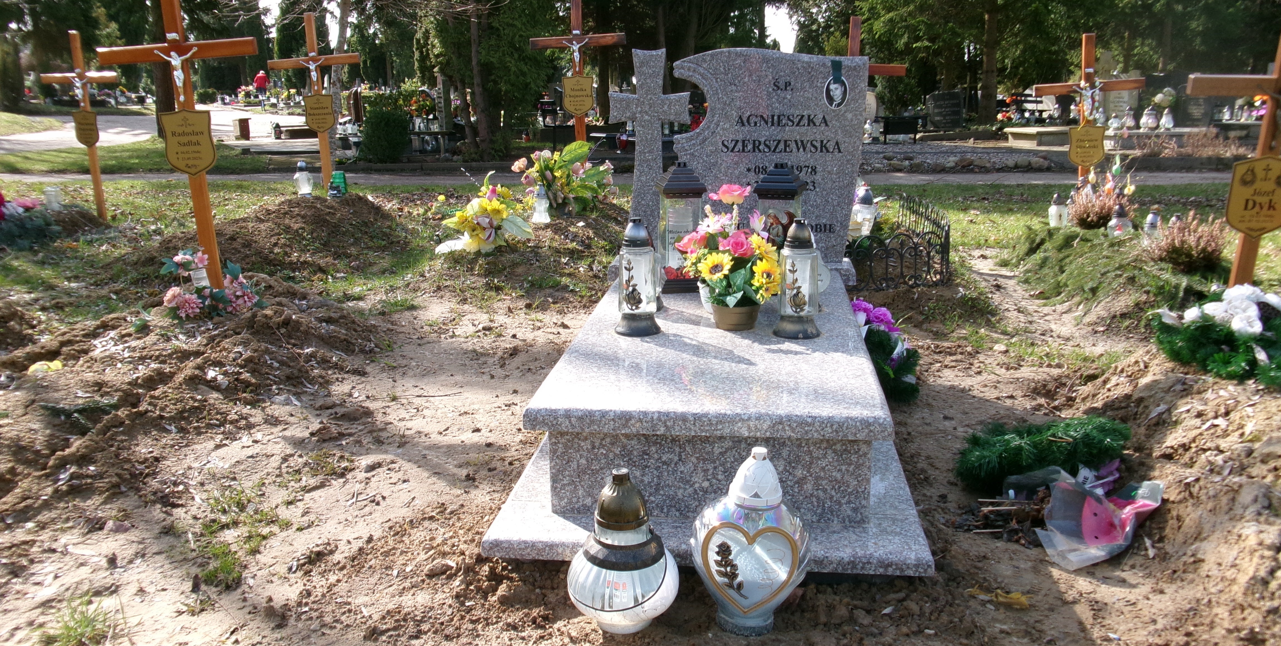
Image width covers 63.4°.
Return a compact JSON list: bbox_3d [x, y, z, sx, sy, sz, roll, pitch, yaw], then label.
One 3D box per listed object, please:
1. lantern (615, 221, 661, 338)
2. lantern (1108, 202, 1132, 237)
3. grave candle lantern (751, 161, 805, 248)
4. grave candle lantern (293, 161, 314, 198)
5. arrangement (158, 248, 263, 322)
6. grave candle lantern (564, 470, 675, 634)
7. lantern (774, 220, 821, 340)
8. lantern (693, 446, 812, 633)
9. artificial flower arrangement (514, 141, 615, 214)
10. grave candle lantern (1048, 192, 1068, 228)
[{"bbox_3d":[-0.008,-0.131,2.901,0.129,0.319,0.129,-1,14,0],"label":"lantern"},{"bbox_3d":[2.590,-0.546,5.578,0.137,0.195,0.137,6,15,24],"label":"lantern"},{"bbox_3d":[0.452,-0.309,3.386,0.139,0.425,0.139,4,14,17],"label":"grave candle lantern"},{"bbox_3d":[-2.336,-0.995,7.155,0.135,0.234,0.129,1,13,7],"label":"grave candle lantern"},{"bbox_3d":[-1.688,-0.148,4.080,0.370,0.230,0.260,-6,14,-22],"label":"arrangement"},{"bbox_3d":[-0.035,0.427,1.948,0.211,0.318,0.211,-1,13,0],"label":"grave candle lantern"},{"bbox_3d":[0.438,-0.123,2.854,0.131,0.314,0.131,2,14,12],"label":"lantern"},{"bbox_3d":[0.219,0.419,2.032,0.230,0.365,0.180,4,14,8],"label":"lantern"},{"bbox_3d":[-0.469,-0.886,6.350,0.600,0.400,0.420,-2,13,-4],"label":"artificial flower arrangement"},{"bbox_3d":[2.633,-0.716,6.517,0.120,0.205,0.114,1,13,7],"label":"grave candle lantern"}]

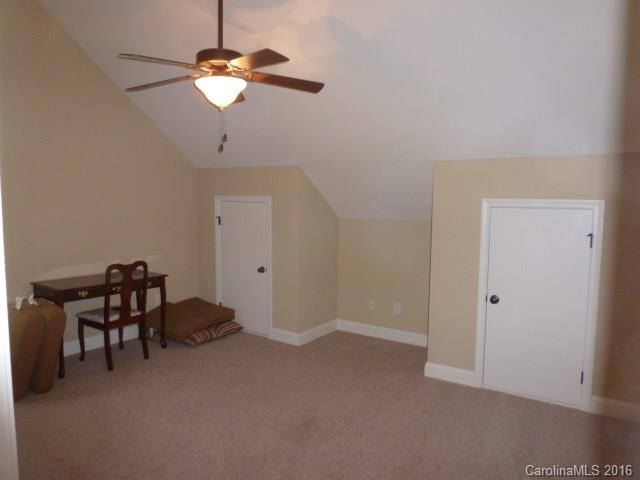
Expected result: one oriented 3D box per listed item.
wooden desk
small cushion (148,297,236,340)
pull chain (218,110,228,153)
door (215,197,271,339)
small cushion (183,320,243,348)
[{"bbox_3d":[-2.135,0.766,4.406,0.540,0.770,1.080,4,6,37],"label":"wooden desk"},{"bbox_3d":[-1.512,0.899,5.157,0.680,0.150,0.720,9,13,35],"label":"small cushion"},{"bbox_3d":[-0.592,-0.671,2.720,0.055,0.275,0.045,4,6,33],"label":"pull chain"},{"bbox_3d":[-0.906,0.299,5.196,0.830,1.600,0.060,4,6,33],"label":"door"},{"bbox_3d":[-1.315,1.039,5.122,0.500,0.140,0.630,4,6,33],"label":"small cushion"}]

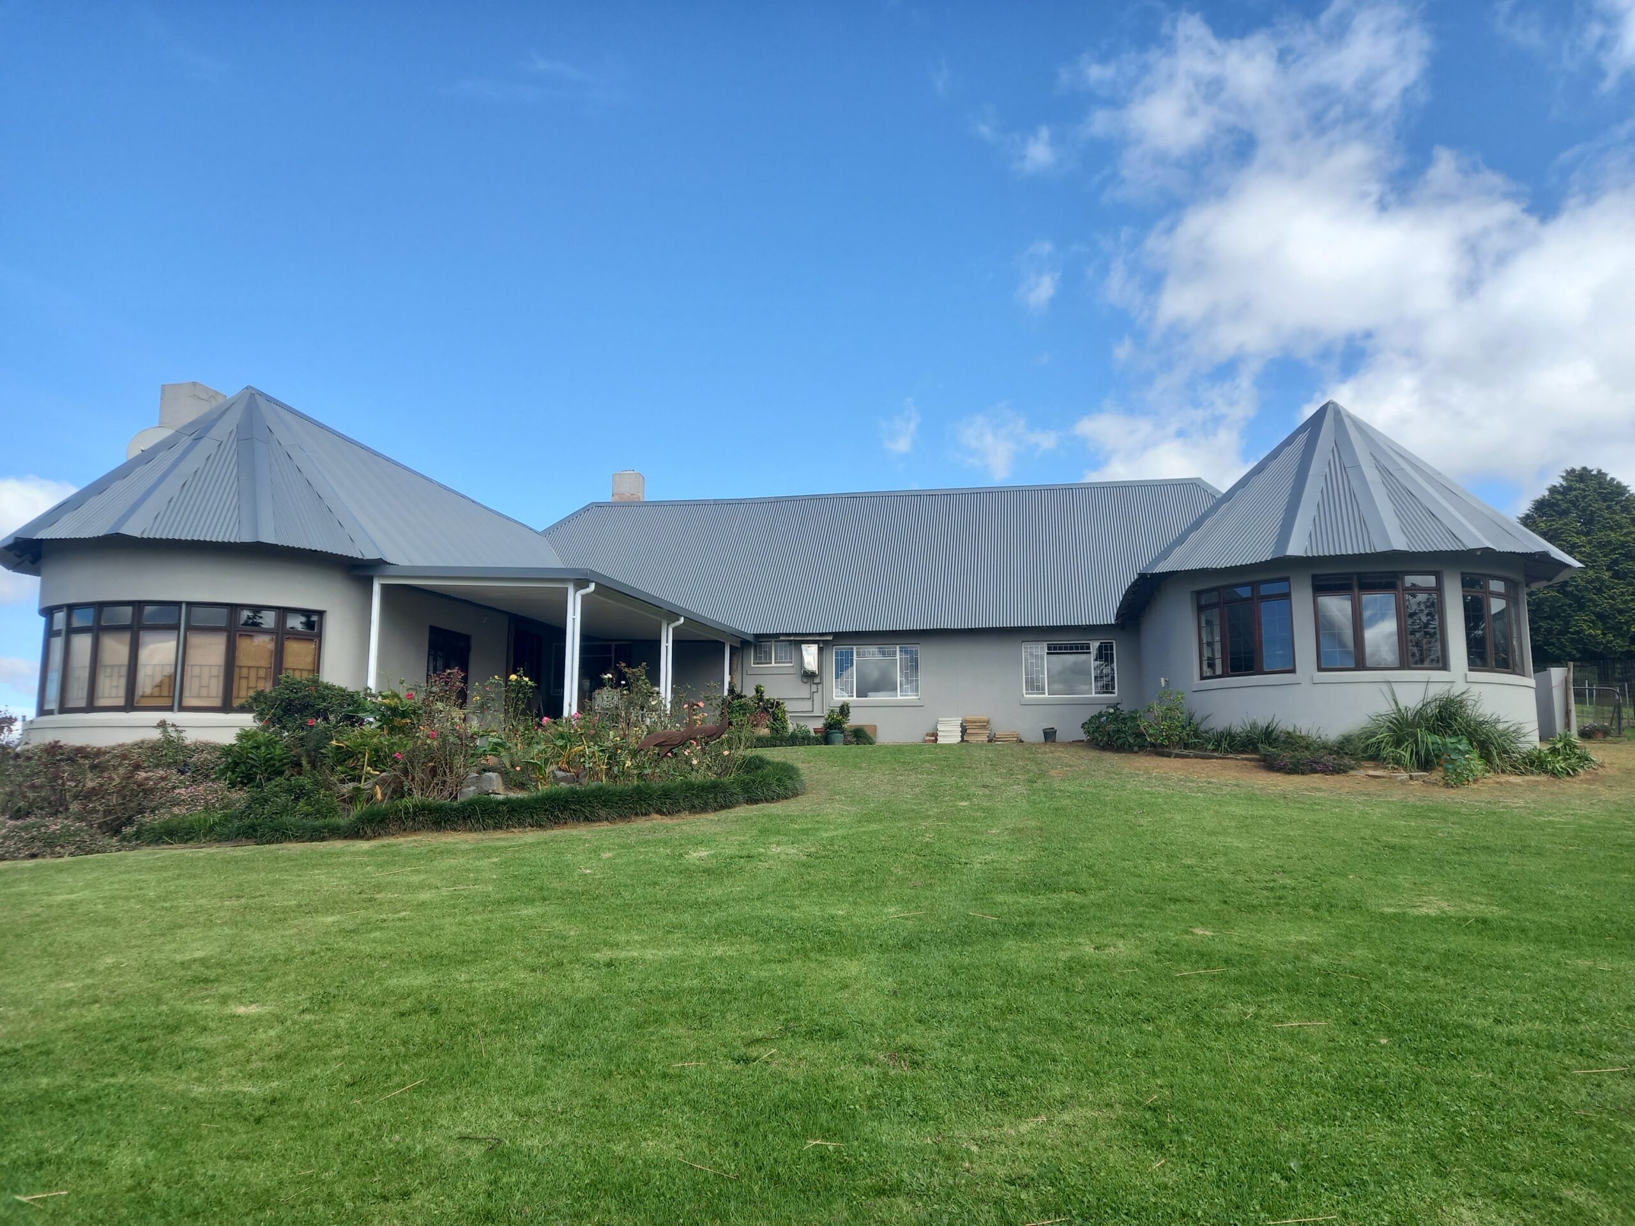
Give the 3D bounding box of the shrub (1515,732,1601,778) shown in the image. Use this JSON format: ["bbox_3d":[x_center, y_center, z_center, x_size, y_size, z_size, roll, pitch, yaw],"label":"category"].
[{"bbox_3d":[10.406,1.984,16.600,1.050,0.650,0.950,-5,-10,32],"label":"shrub"}]

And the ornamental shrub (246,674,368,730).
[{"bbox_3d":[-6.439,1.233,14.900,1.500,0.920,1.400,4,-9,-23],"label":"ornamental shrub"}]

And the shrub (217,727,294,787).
[{"bbox_3d":[-6.473,1.685,13.600,0.850,0.750,0.800,4,-9,-25],"label":"shrub"}]

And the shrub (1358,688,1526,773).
[{"bbox_3d":[8.719,1.633,16.500,2.050,1.160,1.550,-1,-8,11],"label":"shrub"}]

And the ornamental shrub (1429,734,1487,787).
[{"bbox_3d":[8.409,1.937,15.500,0.700,0.720,0.700,-4,-9,28],"label":"ornamental shrub"}]

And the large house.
[{"bbox_3d":[0.435,-0.831,24.613,25.350,8.050,20.300,-1,-8,11],"label":"large house"}]

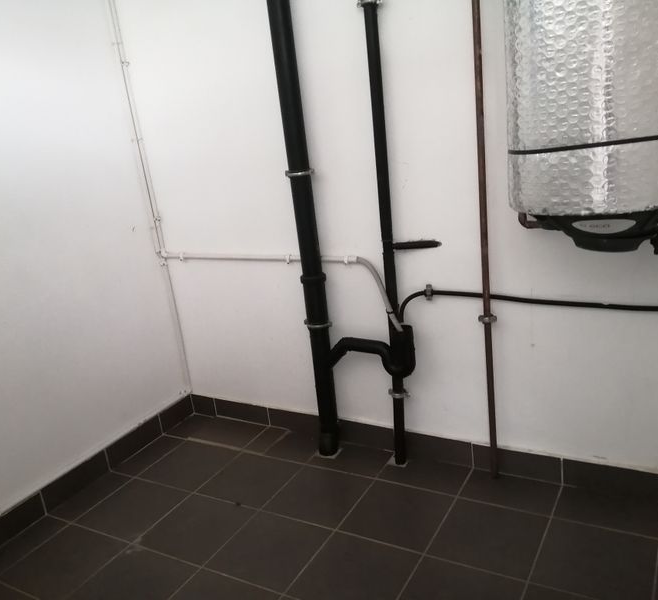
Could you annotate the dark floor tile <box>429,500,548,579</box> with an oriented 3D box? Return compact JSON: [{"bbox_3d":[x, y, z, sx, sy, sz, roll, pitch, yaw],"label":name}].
[{"bbox_3d":[0.506,0.747,1.891,0.308,0.010,0.308,3,19,30],"label":"dark floor tile"}]

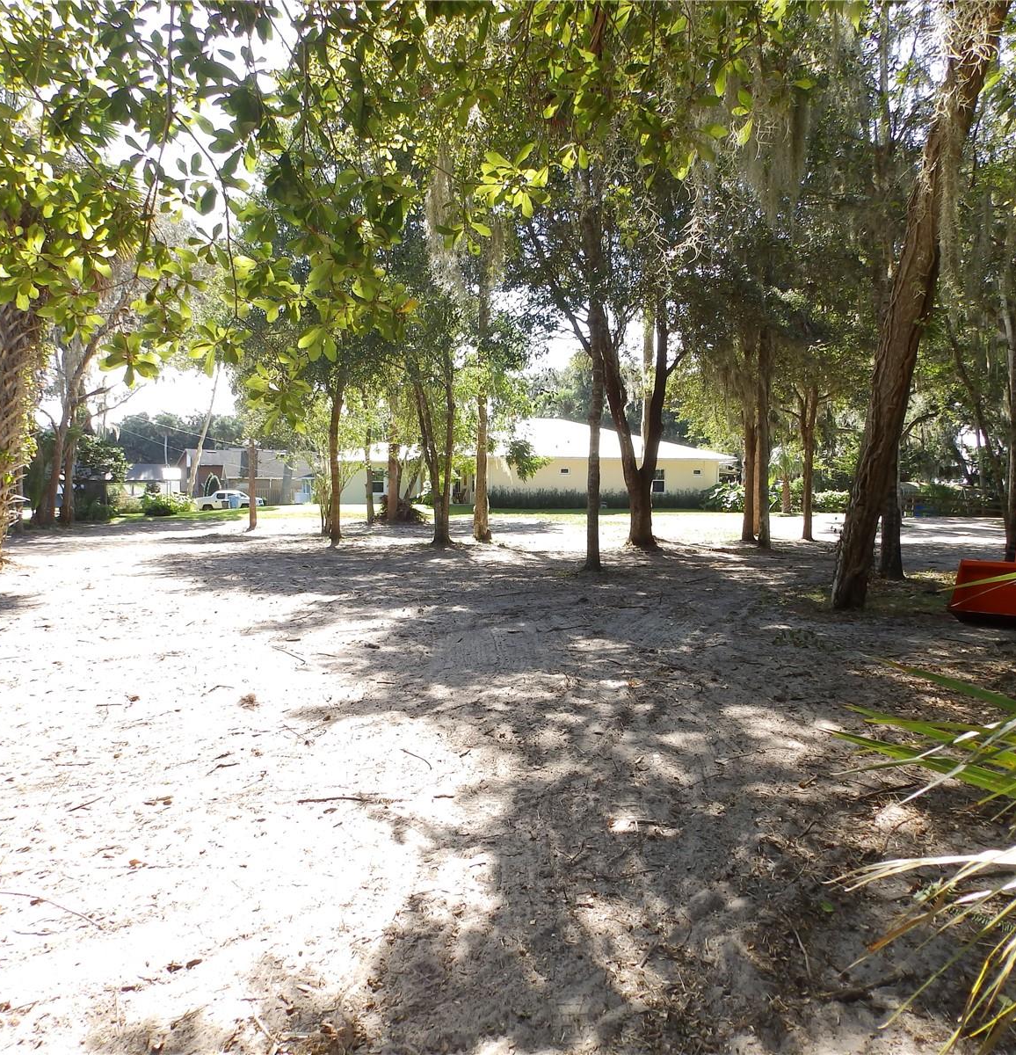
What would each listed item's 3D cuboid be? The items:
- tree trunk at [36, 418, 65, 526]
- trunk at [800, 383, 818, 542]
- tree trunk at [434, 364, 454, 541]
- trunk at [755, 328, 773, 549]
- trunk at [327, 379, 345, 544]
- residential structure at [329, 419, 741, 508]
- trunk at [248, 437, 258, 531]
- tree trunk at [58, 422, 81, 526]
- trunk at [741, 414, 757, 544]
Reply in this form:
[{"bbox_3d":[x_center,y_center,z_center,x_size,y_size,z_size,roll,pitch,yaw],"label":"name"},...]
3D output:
[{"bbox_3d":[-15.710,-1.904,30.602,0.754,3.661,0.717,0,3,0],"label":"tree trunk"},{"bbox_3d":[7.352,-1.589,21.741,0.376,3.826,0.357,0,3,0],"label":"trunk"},{"bbox_3d":[-1.464,-1.623,20.268,0.375,4.026,0.357,0,3,0],"label":"tree trunk"},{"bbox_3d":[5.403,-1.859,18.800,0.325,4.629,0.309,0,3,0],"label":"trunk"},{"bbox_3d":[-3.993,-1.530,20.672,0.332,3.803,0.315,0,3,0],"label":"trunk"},{"bbox_3d":[0.900,-4.171,58.372,24.000,5.800,15.000,0,3,0],"label":"residential structure"},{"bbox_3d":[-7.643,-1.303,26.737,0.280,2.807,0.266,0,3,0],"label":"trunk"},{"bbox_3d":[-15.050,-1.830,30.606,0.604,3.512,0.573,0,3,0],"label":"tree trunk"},{"bbox_3d":[5.656,-1.094,20.897,0.322,2.912,0.306,0,3,0],"label":"trunk"}]

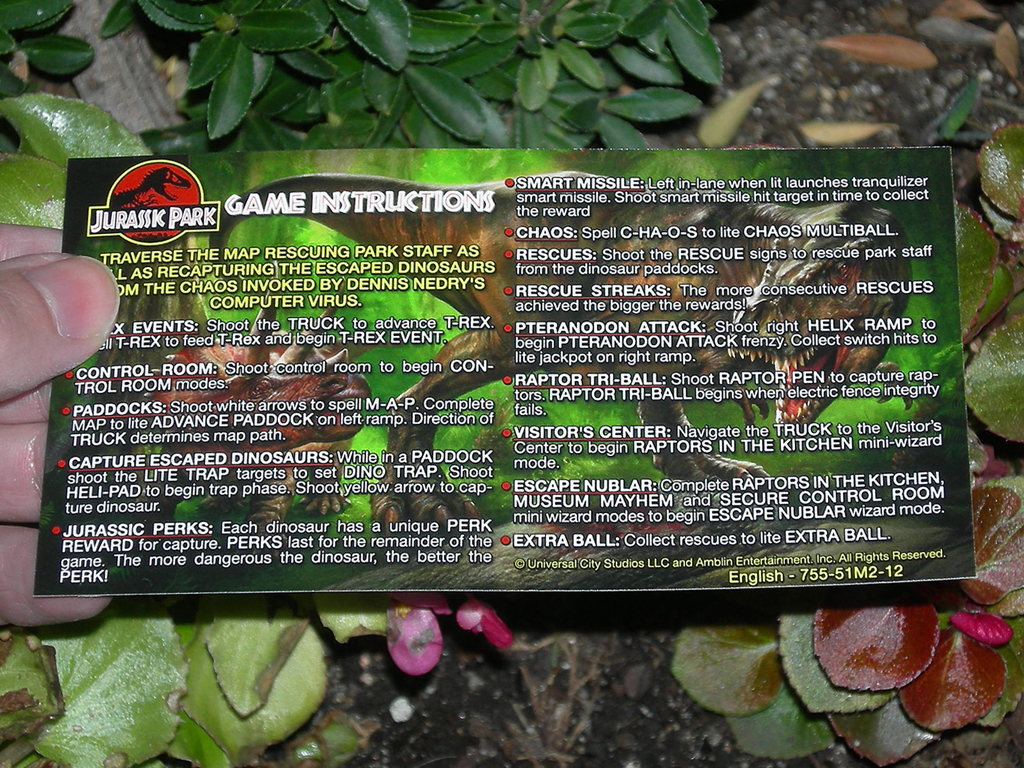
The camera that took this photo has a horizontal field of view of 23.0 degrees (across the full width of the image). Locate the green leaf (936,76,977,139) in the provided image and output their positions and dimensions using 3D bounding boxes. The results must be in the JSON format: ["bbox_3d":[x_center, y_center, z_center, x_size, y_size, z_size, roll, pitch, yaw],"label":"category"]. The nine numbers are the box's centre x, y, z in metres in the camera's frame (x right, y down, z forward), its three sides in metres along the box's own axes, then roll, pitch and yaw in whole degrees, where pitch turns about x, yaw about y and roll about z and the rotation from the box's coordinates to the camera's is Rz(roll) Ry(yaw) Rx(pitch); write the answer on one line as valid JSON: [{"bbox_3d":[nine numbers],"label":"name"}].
[{"bbox_3d":[0.097,-0.059,0.545,0.005,0.004,0.017,24,60,7],"label":"green leaf"}]

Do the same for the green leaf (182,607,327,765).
[{"bbox_3d":[-0.047,0.054,0.466,0.028,0.008,0.035,3,72,-5],"label":"green leaf"}]

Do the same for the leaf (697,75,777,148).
[{"bbox_3d":[0.049,-0.060,0.550,0.009,0.005,0.025,36,65,20],"label":"leaf"}]

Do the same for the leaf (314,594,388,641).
[{"bbox_3d":[-0.028,0.038,0.440,0.017,0.006,0.016,-1,69,0],"label":"leaf"}]

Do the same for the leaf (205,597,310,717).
[{"bbox_3d":[-0.046,0.047,0.455,0.021,0.007,0.028,13,73,1],"label":"leaf"}]

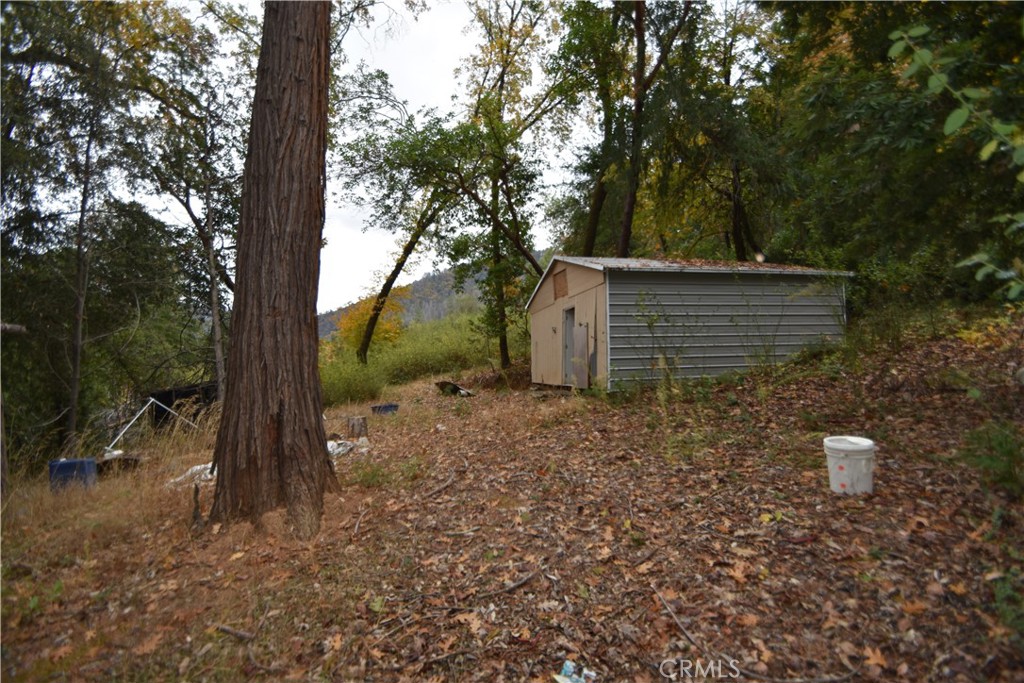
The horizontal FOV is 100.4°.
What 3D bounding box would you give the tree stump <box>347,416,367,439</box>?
[{"bbox_3d":[-3.498,1.946,9.600,0.430,0.480,0.430,0,-3,-21],"label":"tree stump"}]

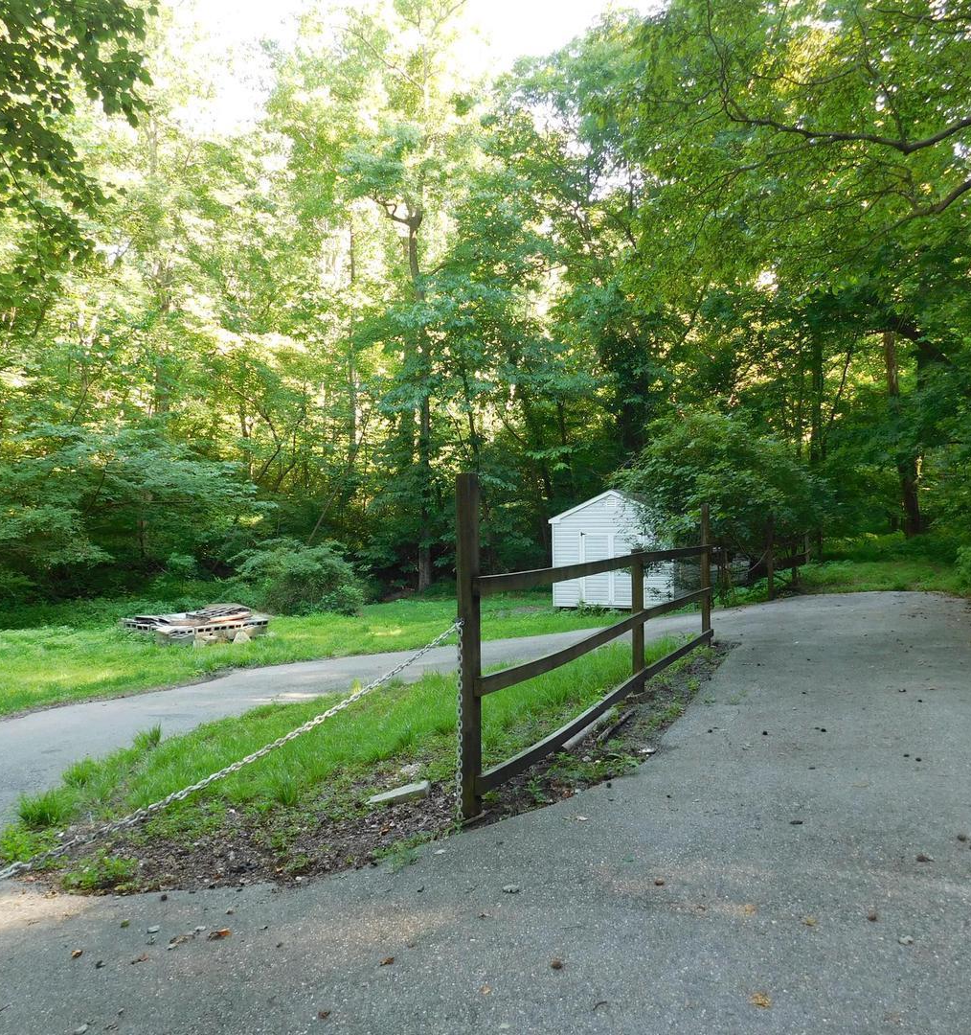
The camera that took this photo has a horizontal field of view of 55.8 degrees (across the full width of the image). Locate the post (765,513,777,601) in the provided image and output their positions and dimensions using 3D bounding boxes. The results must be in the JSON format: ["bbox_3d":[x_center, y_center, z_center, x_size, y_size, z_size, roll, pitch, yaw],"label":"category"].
[{"bbox_3d":[5.430,0.777,17.400,0.095,1.620,0.095,-1,0,25],"label":"post"}]

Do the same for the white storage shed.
[{"bbox_3d":[4.040,0.830,24.600,3.350,2.980,4.100,-1,0,25],"label":"white storage shed"}]

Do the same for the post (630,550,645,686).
[{"bbox_3d":[1.334,0.890,8.000,0.090,1.230,0.090,-1,0,24],"label":"post"}]

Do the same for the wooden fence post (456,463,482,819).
[{"bbox_3d":[-0.080,0.635,4.600,0.090,1.710,0.090,-1,0,23],"label":"wooden fence post"}]

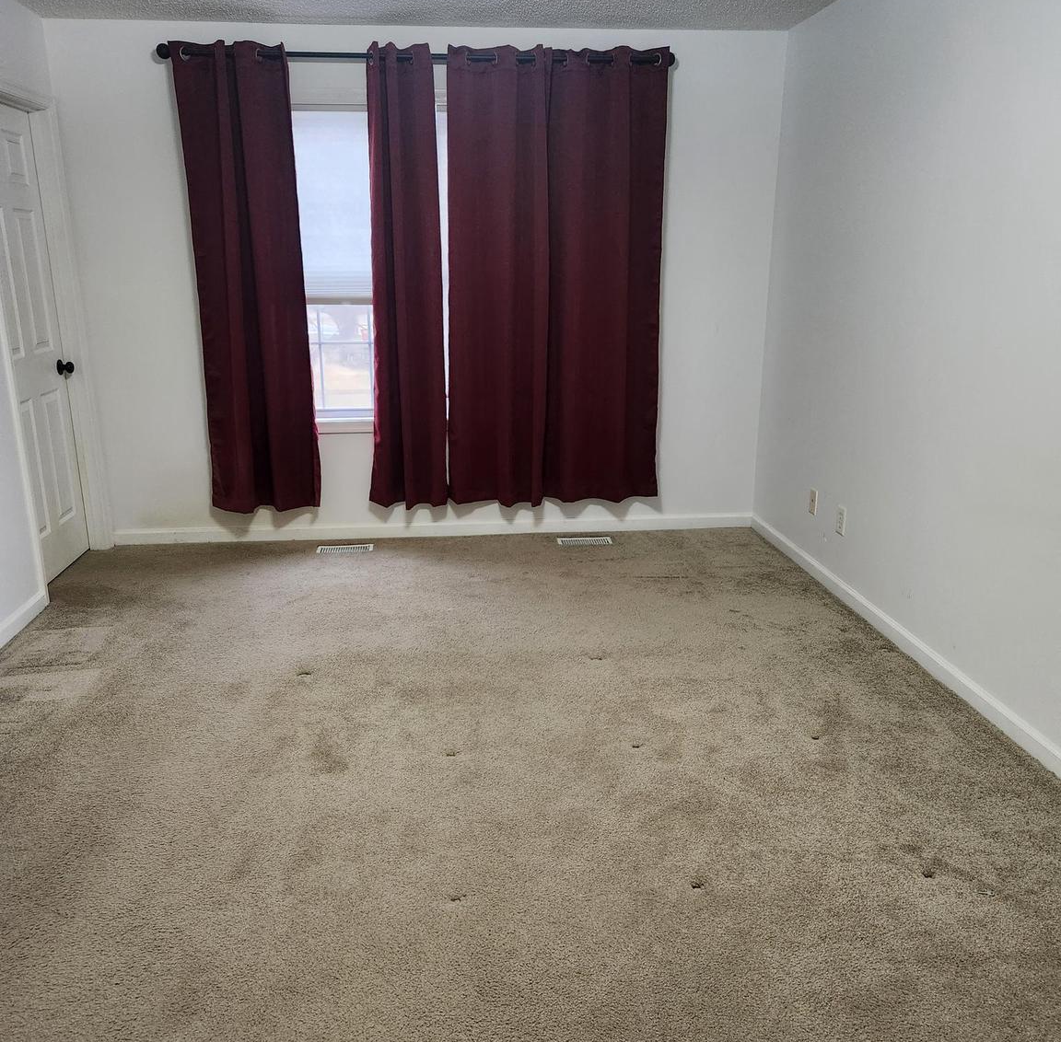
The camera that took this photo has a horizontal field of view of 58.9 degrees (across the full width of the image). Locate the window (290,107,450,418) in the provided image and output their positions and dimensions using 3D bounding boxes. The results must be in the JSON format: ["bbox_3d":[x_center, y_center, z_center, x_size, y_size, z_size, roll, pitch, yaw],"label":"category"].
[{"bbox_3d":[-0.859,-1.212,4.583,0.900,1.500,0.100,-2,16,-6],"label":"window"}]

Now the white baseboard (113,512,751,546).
[{"bbox_3d":[-0.450,0.040,4.951,3.350,0.088,0.016,-2,16,-6],"label":"white baseboard"}]

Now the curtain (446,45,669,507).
[{"bbox_3d":[0.128,-1.136,4.592,1.080,2.175,0.110,-2,16,-6],"label":"curtain"}]

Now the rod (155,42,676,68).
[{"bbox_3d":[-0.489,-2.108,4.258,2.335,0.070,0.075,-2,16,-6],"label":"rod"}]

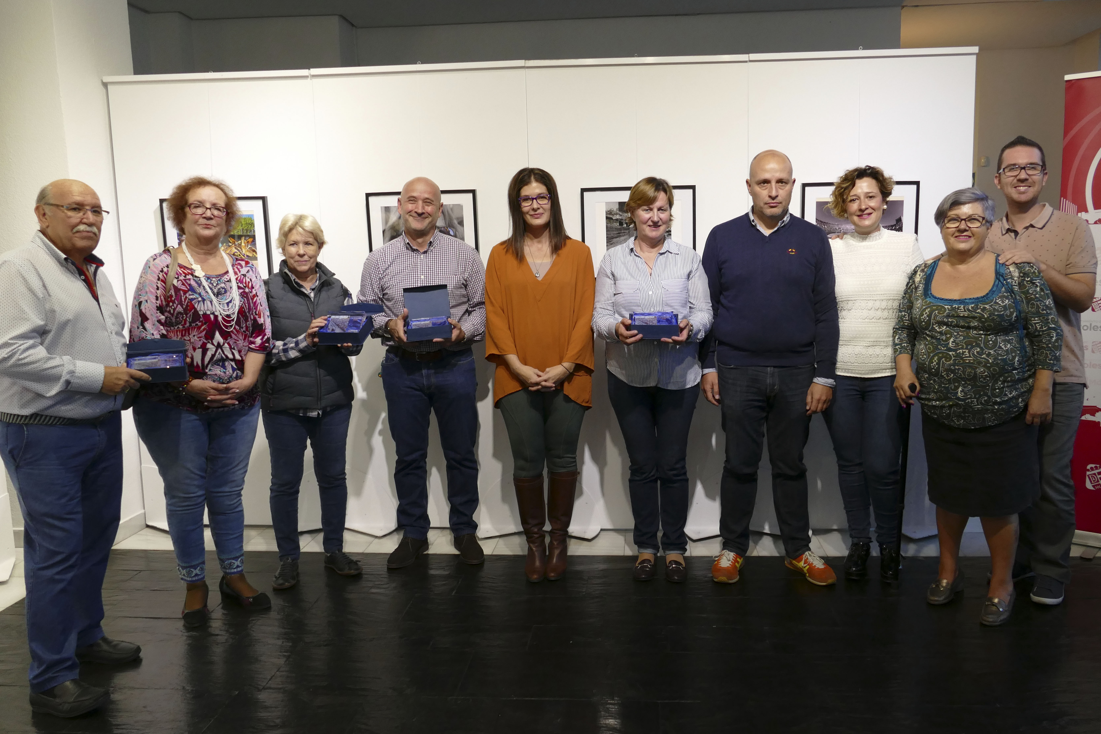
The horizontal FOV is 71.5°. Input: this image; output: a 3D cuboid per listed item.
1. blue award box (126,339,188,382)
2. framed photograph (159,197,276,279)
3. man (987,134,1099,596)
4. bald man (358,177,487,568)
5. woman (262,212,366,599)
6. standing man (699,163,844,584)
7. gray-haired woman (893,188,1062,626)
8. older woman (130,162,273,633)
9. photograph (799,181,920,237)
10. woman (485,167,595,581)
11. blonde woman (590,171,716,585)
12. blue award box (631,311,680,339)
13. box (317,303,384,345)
[{"bbox_3d":[-1.305,-0.022,2.542,0.180,0.085,0.260,-2,15,-27],"label":"blue award box"},{"bbox_3d":[-1.603,-0.596,3.669,0.517,0.417,0.030,-1,7,4],"label":"framed photograph"},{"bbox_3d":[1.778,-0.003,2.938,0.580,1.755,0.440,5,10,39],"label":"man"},{"bbox_3d":[-0.549,0.035,3.334,0.560,1.700,0.420,-1,7,1],"label":"bald man"},{"bbox_3d":[-0.973,0.137,3.141,0.450,1.520,0.400,-4,8,-24],"label":"woman"},{"bbox_3d":[0.898,0.009,3.147,0.560,1.740,0.340,0,7,12],"label":"standing man"},{"bbox_3d":[1.572,0.127,2.824,0.550,1.560,0.410,4,9,34],"label":"gray-haired woman"},{"bbox_3d":[-1.267,0.118,2.859,0.510,1.640,0.400,-6,9,-36],"label":"older woman"},{"bbox_3d":[1.435,-0.640,3.541,0.532,0.425,0.025,-1,7,4],"label":"photograph"},{"bbox_3d":[-0.032,0.037,3.139,0.440,1.685,0.320,-1,7,2],"label":"woman"},{"bbox_3d":[0.425,0.062,3.083,0.475,1.635,0.390,0,7,8],"label":"blonde woman"},{"bbox_3d":[0.396,-0.155,2.900,0.182,0.060,0.130,-1,21,4],"label":"blue award box"},{"bbox_3d":[-0.800,-0.164,3.077,0.180,0.085,0.270,0,18,8],"label":"box"}]

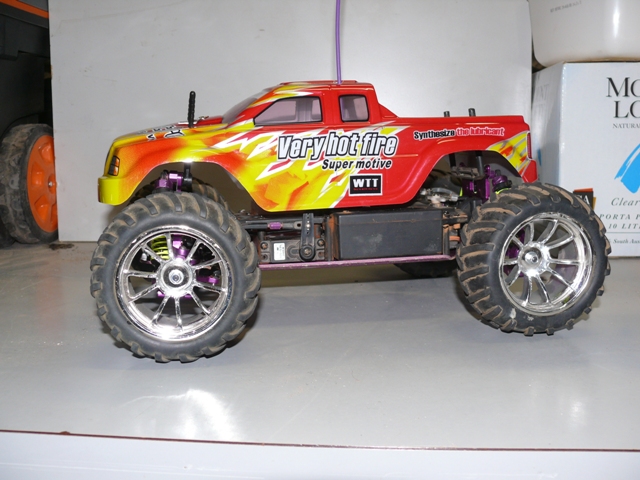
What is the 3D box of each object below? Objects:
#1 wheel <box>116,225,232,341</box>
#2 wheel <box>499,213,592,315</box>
[{"bbox_3d":[-0.099,0.026,0.483,0.078,0.078,0.042,-1,7,-8],"label":"wheel"},{"bbox_3d":[0.166,0.016,0.550,0.078,0.078,0.042,-2,7,-13],"label":"wheel"}]

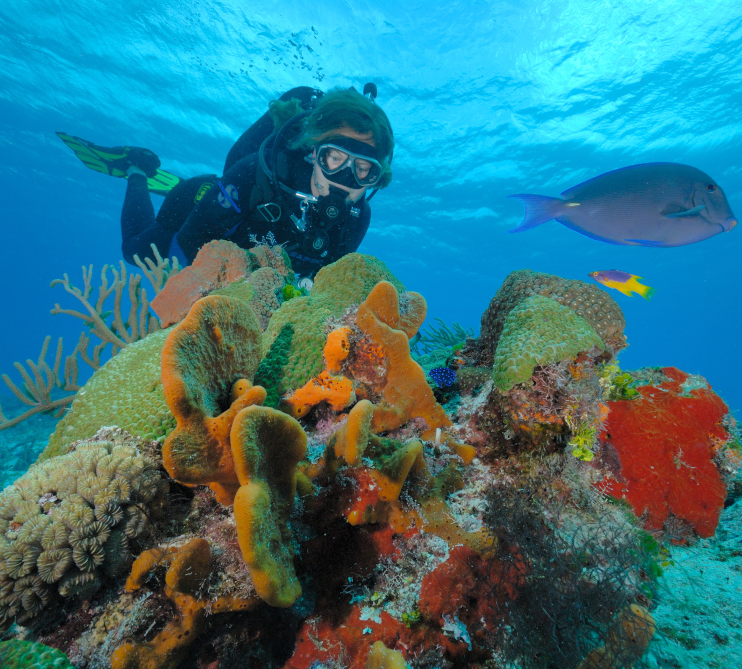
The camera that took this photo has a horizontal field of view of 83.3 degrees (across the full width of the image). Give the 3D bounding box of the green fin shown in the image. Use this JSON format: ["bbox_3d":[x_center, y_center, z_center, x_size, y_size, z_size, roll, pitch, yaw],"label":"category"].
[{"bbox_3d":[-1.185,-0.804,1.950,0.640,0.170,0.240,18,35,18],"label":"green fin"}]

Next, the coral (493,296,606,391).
[{"bbox_3d":[0.265,0.013,0.620,0.155,0.135,0.120,1,-7,-6],"label":"coral"}]

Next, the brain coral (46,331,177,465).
[{"bbox_3d":[-0.406,0.098,0.660,0.210,0.200,0.190,2,-7,-19],"label":"brain coral"}]

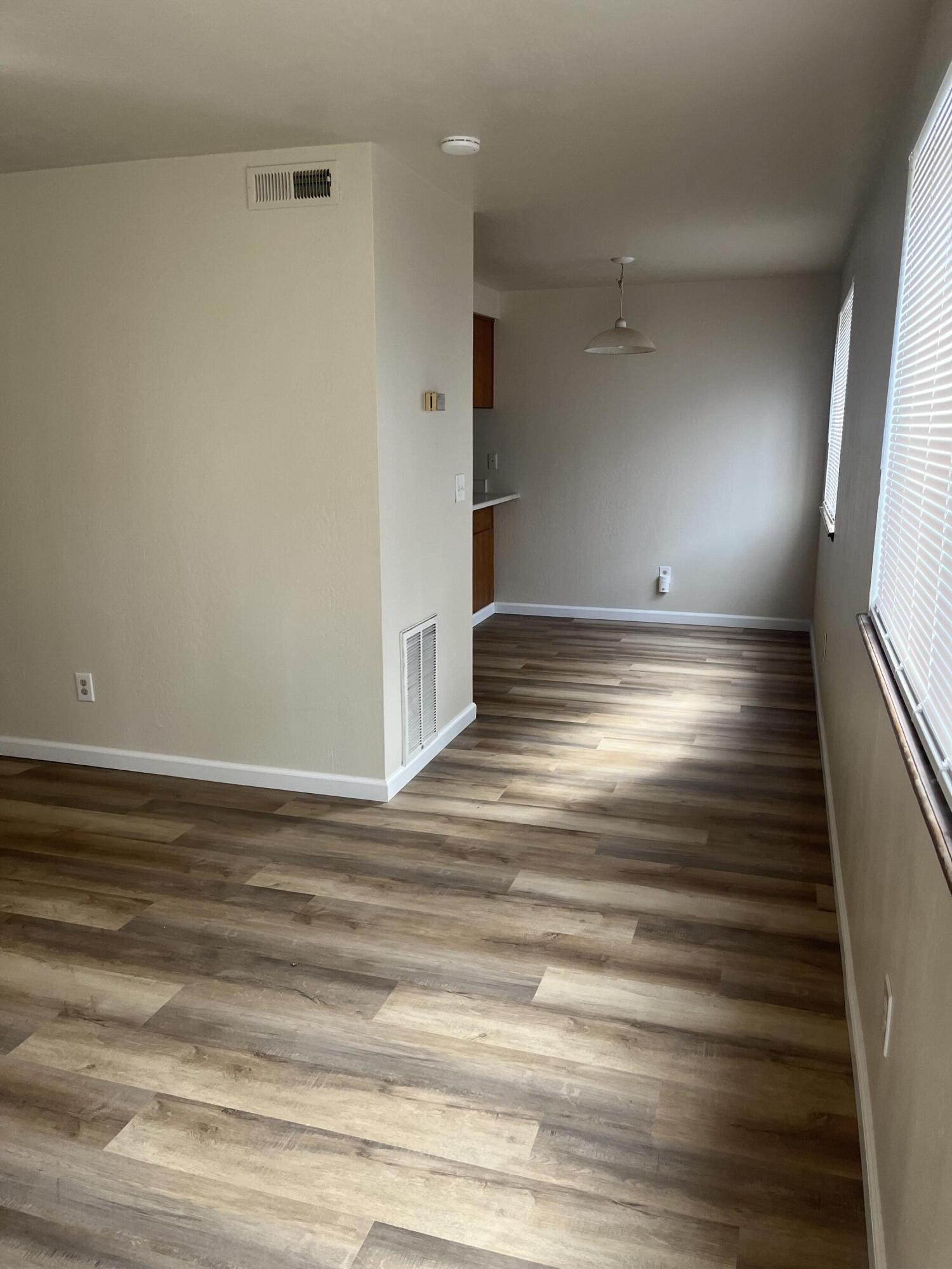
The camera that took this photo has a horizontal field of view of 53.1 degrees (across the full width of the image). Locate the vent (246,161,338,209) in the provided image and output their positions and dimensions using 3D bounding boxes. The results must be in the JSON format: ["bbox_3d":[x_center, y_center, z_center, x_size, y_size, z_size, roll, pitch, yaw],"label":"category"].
[{"bbox_3d":[-0.630,-1.535,3.259,0.343,0.140,0.016,4,13,17],"label":"vent"}]

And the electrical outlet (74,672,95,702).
[{"bbox_3d":[-1.632,0.223,3.970,0.077,0.120,0.012,4,13,17],"label":"electrical outlet"}]

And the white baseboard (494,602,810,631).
[{"bbox_3d":[1.236,-0.134,6.920,2.285,0.088,0.016,4,13,17],"label":"white baseboard"}]

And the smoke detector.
[{"bbox_3d":[-0.049,-1.607,3.128,0.131,0.037,0.131,0,13,0],"label":"smoke detector"}]

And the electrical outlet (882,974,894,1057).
[{"bbox_3d":[0.750,0.699,1.752,0.012,0.121,0.077,4,13,17],"label":"electrical outlet"}]

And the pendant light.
[{"bbox_3d":[0.843,-1.903,5.516,0.415,0.505,0.415,4,13,17],"label":"pendant light"}]

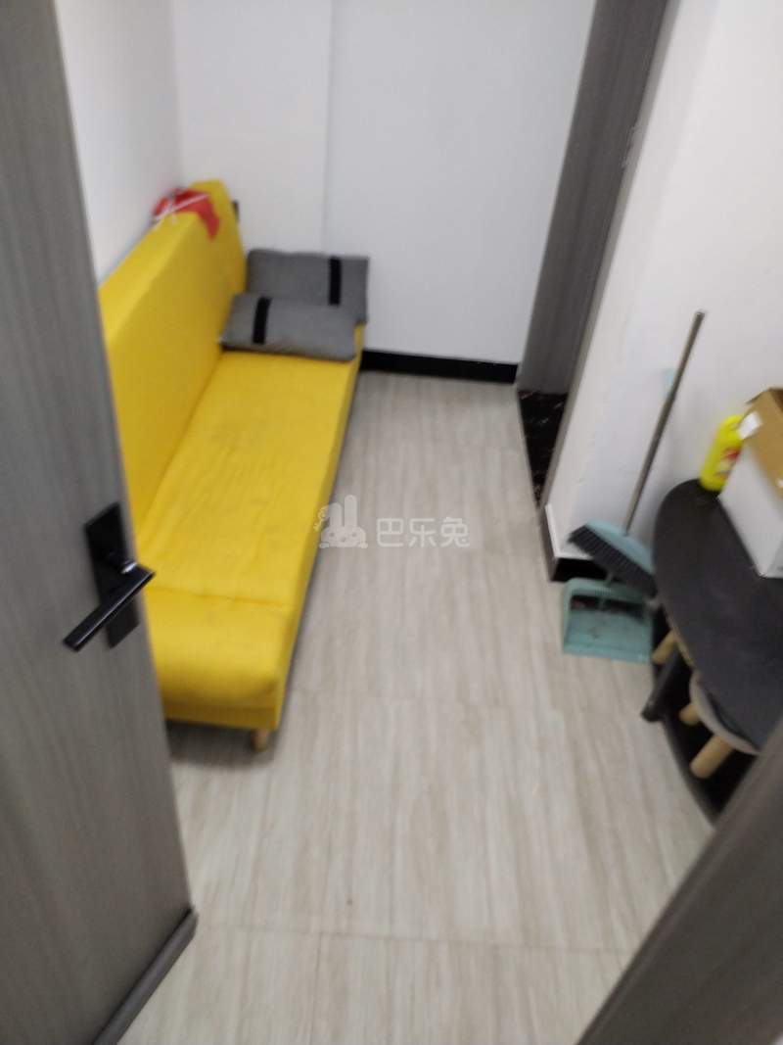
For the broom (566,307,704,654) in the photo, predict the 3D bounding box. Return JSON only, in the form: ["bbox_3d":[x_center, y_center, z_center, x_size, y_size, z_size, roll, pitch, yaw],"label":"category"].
[{"bbox_3d":[0.673,-0.071,2.020,0.280,0.950,0.280,4,39,-3],"label":"broom"}]

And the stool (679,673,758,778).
[{"bbox_3d":[0.866,0.490,1.928,0.290,0.225,0.290,4,39,-3],"label":"stool"}]

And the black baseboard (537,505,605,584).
[{"bbox_3d":[0.593,0.064,2.526,0.190,0.096,0.280,4,39,-3],"label":"black baseboard"}]

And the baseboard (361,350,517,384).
[{"bbox_3d":[0.196,-0.667,3.382,0.680,0.096,0.020,4,39,-3],"label":"baseboard"}]

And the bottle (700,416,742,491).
[{"bbox_3d":[0.897,-0.184,2.087,0.072,0.205,0.060,4,39,-3],"label":"bottle"}]

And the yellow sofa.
[{"bbox_3d":[-0.501,-0.320,2.317,0.700,0.770,1.890,5,38,-1],"label":"yellow sofa"}]

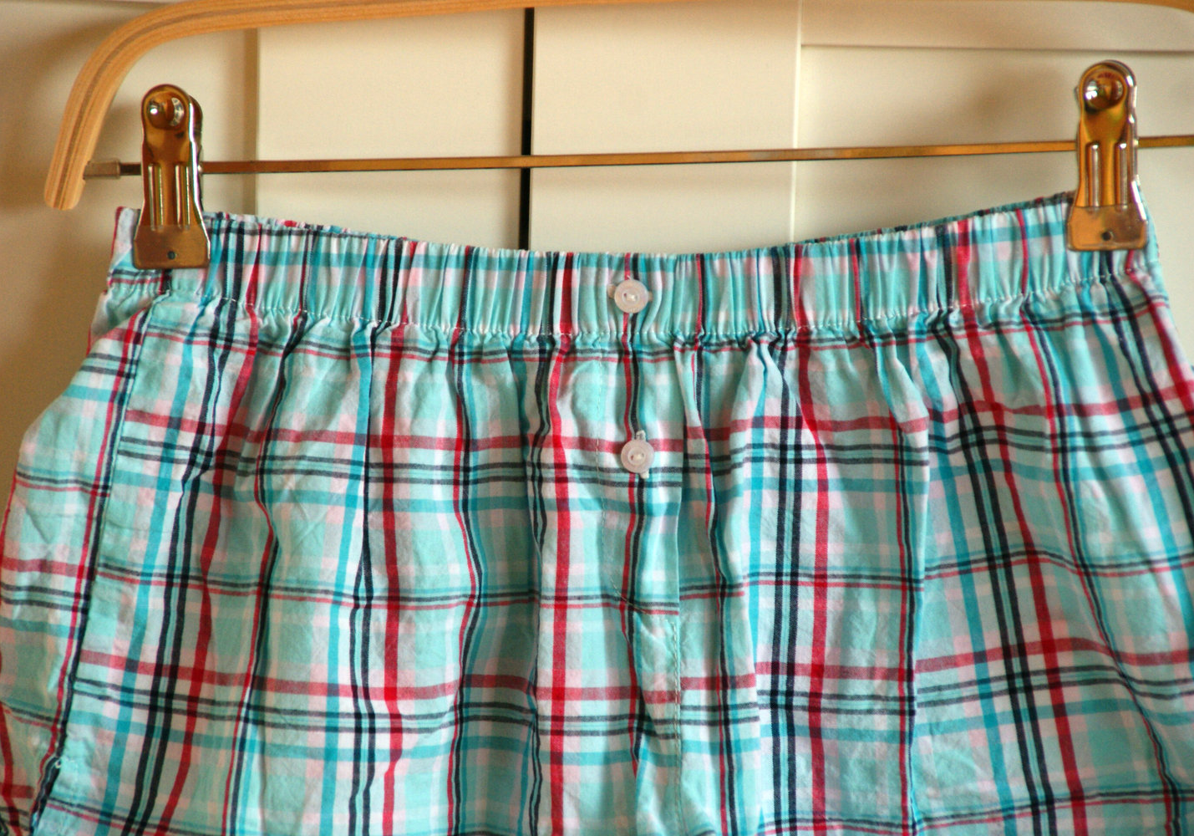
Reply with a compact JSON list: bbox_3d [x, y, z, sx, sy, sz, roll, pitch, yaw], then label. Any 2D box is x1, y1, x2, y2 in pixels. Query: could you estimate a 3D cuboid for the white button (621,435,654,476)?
[{"bbox_3d":[0.014,0.013,3.560,0.011,0.011,0.003,1,0,0],"label":"white button"}]

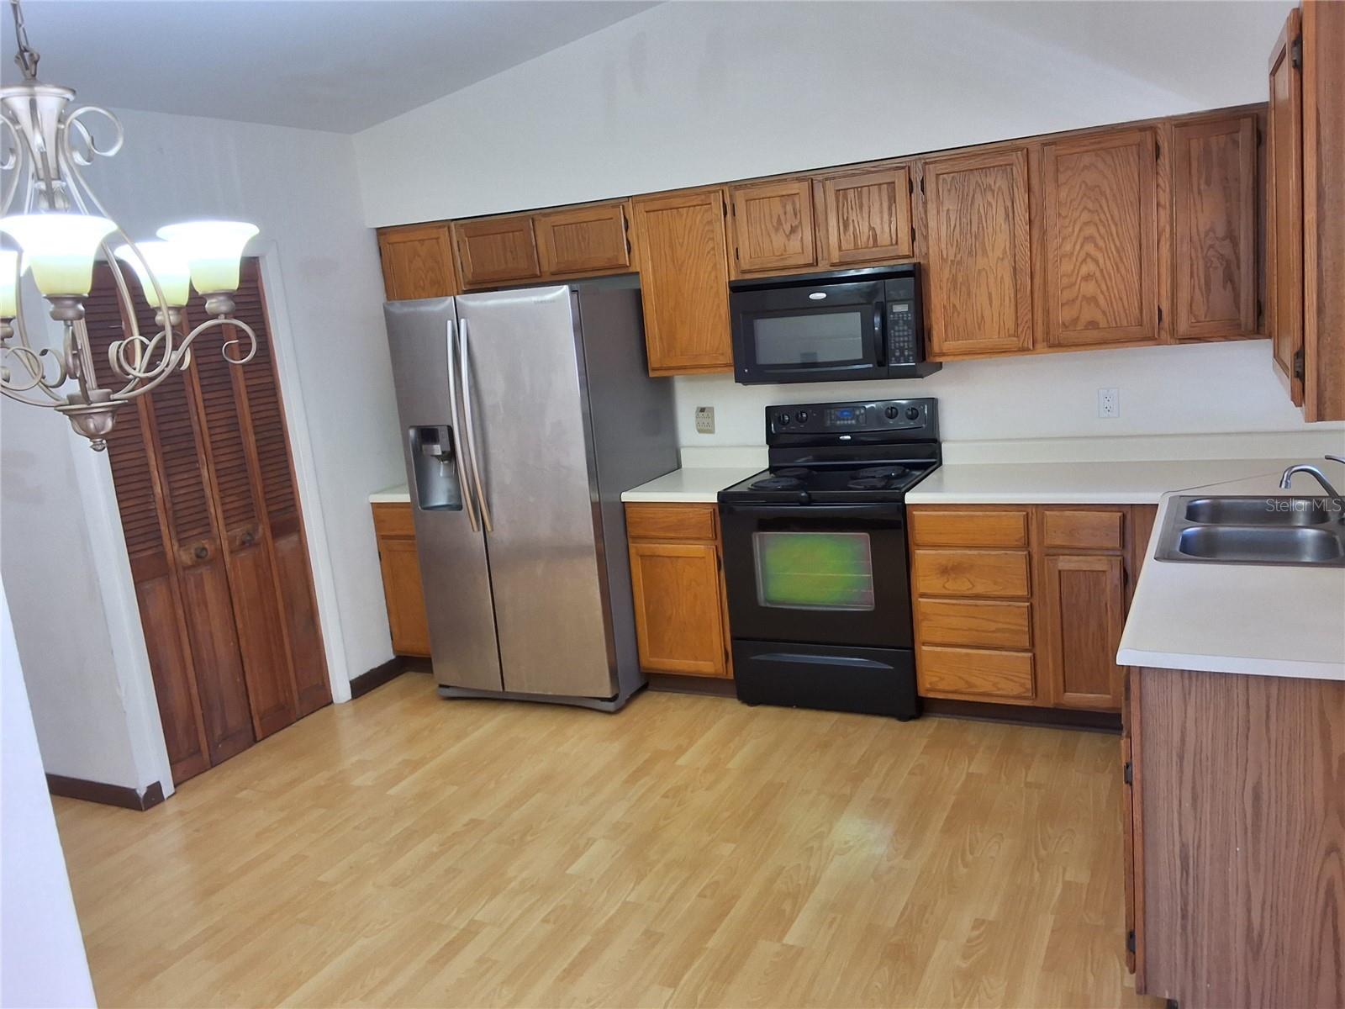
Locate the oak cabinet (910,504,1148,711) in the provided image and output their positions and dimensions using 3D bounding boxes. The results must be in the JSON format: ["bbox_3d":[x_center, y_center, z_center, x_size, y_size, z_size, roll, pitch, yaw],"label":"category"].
[{"bbox_3d":[1.424,0.310,4.172,0.862,0.778,0.615,0,12,27],"label":"oak cabinet"}]

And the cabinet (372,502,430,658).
[{"bbox_3d":[-1.087,0.309,5.511,0.460,0.779,0.614,0,13,27],"label":"cabinet"}]

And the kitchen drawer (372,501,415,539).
[{"bbox_3d":[-1.150,0.025,5.283,0.400,0.155,0.430,0,12,27],"label":"kitchen drawer"}]

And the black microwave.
[{"bbox_3d":[0.661,-0.732,4.452,0.765,0.426,0.378,0,12,27],"label":"black microwave"}]

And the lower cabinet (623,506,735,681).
[{"bbox_3d":[0.161,0.308,4.805,0.437,0.778,0.615,0,12,27],"label":"lower cabinet"}]

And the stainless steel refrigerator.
[{"bbox_3d":[-0.559,-0.064,4.964,0.909,1.797,0.906,0,12,25],"label":"stainless steel refrigerator"}]

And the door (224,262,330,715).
[{"bbox_3d":[-1.753,-0.042,4.811,0.032,2.018,0.221,0,13,27],"label":"door"}]

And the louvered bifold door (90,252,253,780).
[{"bbox_3d":[-1.964,0.075,4.222,0.035,2.005,0.452,0,12,27],"label":"louvered bifold door"}]

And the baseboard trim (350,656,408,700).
[{"bbox_3d":[-1.410,0.823,5.218,0.015,0.087,0.405,0,12,27],"label":"baseboard trim"}]

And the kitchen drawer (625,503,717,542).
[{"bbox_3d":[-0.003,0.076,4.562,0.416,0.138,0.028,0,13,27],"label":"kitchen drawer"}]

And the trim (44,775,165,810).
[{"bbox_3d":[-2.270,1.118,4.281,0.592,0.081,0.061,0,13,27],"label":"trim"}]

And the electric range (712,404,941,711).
[{"bbox_3d":[0.685,0.207,4.545,0.759,1.188,0.668,0,13,27],"label":"electric range"}]

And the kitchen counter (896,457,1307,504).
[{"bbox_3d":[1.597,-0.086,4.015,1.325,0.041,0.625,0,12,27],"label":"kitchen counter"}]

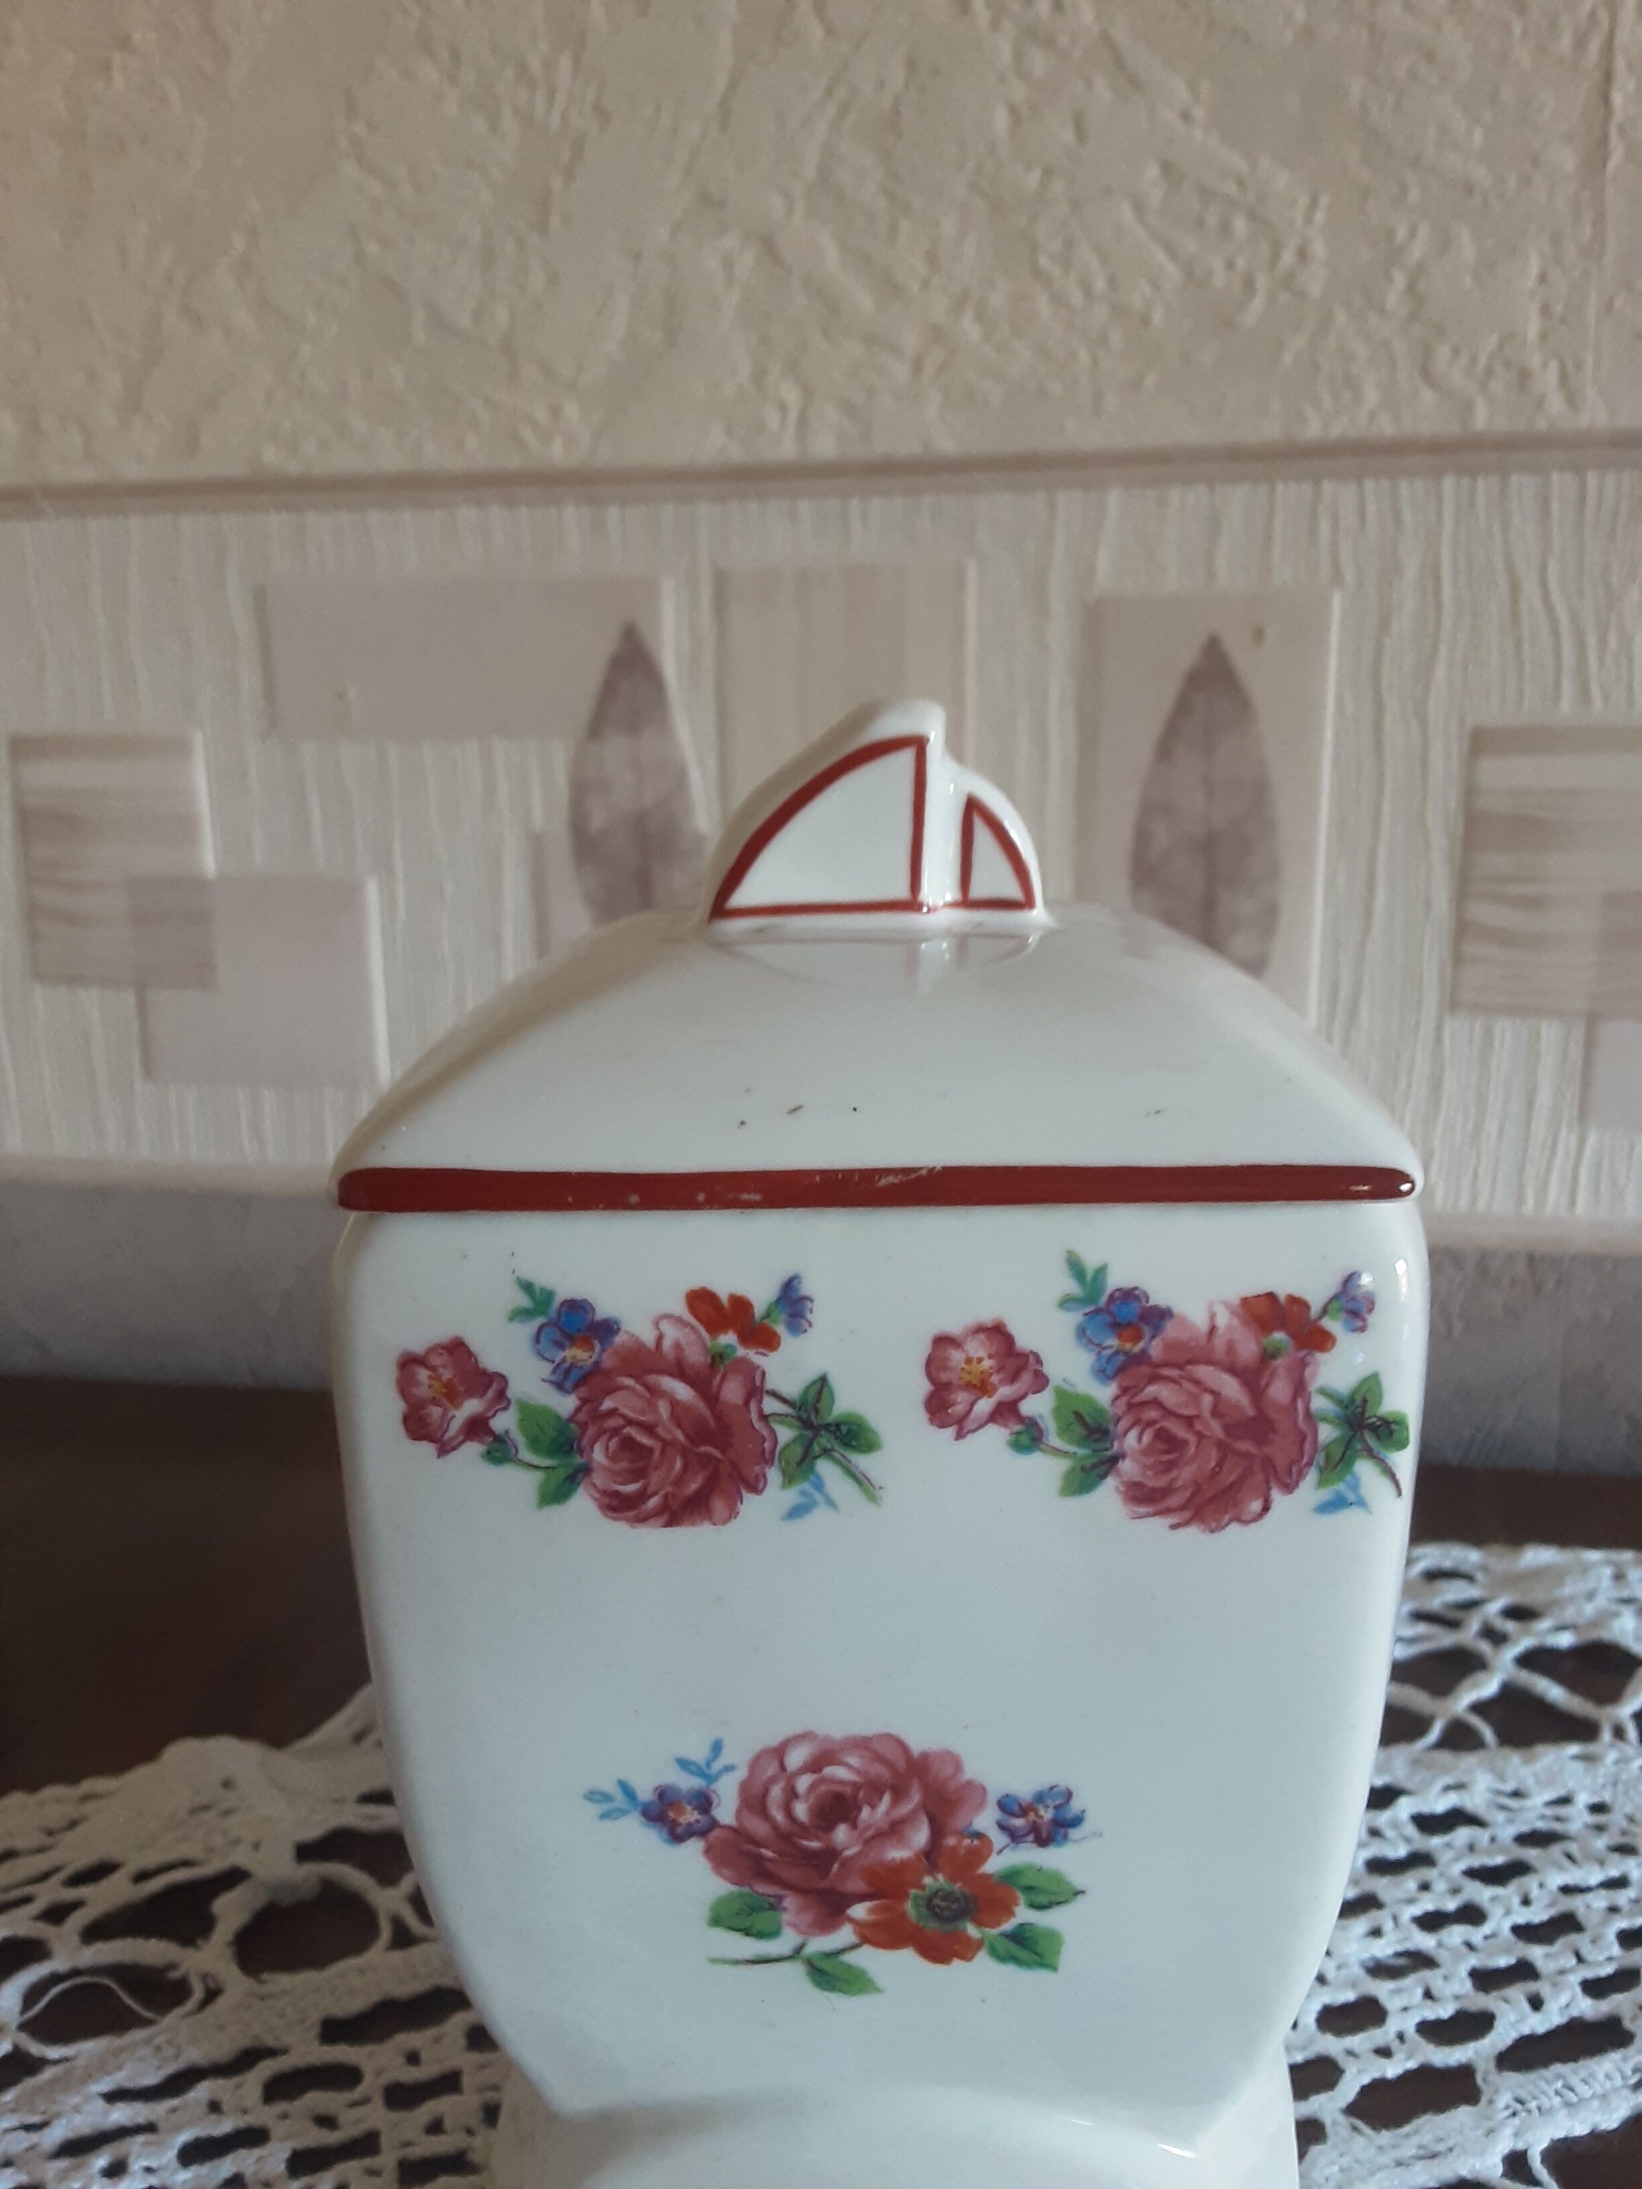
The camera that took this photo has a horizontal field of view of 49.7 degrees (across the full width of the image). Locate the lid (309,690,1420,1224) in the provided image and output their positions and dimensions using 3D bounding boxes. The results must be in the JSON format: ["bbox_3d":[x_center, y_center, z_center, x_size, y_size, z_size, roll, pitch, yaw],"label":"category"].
[{"bbox_3d":[0.004,-0.025,0.228,0.112,0.050,0.110,-1,12,-1],"label":"lid"}]

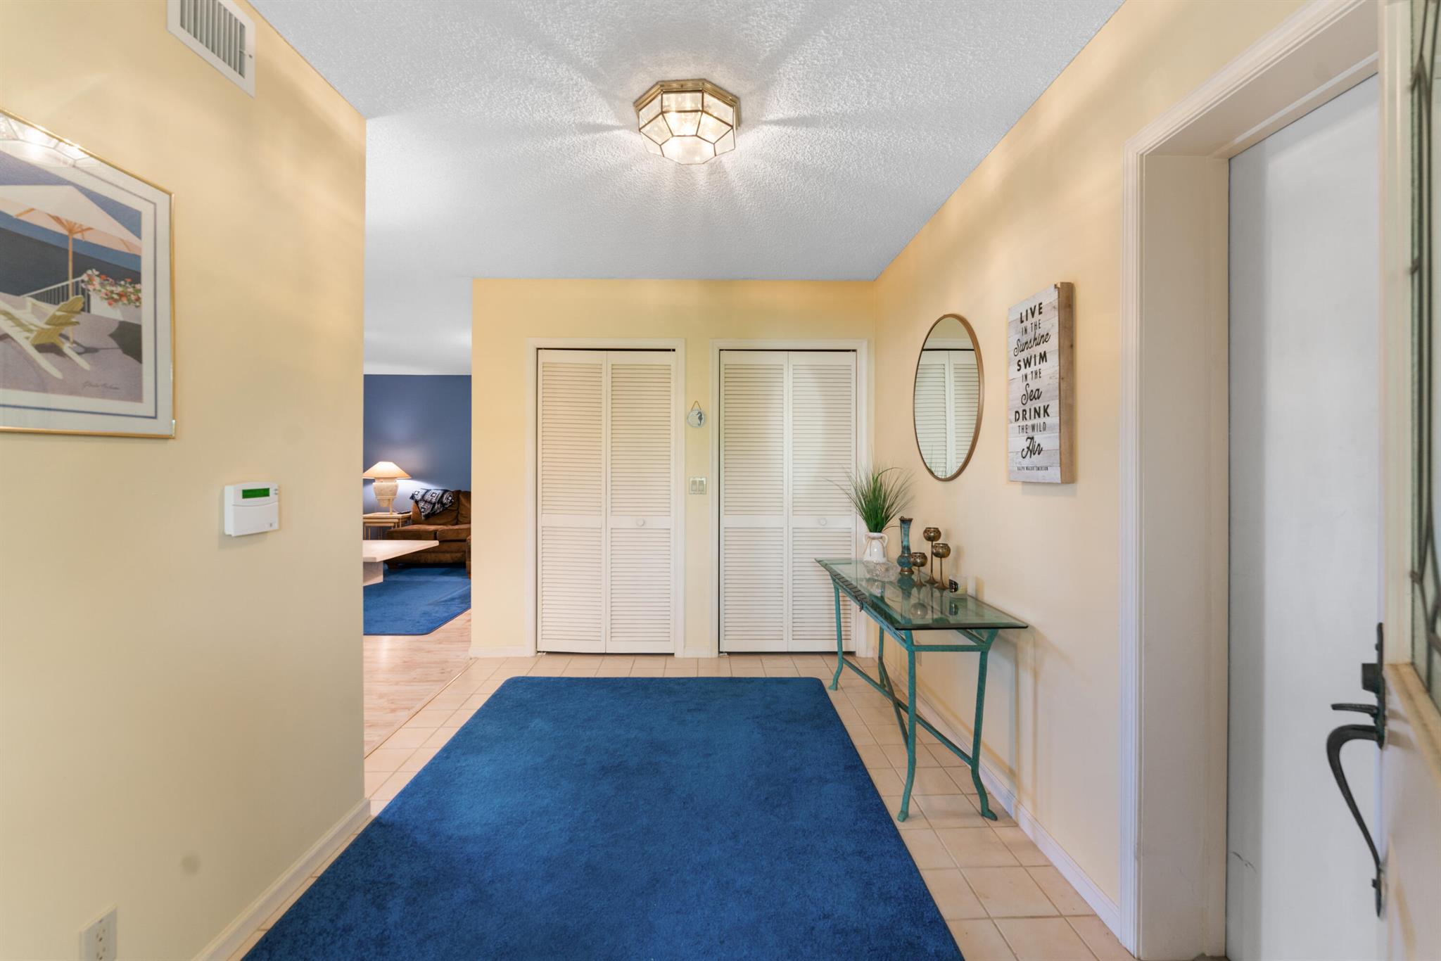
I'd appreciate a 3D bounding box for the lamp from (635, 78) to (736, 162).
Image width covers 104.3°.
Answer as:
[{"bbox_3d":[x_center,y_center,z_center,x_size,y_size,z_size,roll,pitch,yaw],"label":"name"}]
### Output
[{"bbox_3d":[-0.118,-1.198,1.935,0.360,0.120,0.360,0,2,-1],"label":"lamp"}]

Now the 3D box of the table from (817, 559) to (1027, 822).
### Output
[{"bbox_3d":[0.773,0.817,2.530,0.428,0.709,1.416,0,1,-1],"label":"table"}]

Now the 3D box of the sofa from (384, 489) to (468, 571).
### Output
[{"bbox_3d":[-3.119,0.618,7.219,1.900,0.900,0.950,0,2,-1],"label":"sofa"}]

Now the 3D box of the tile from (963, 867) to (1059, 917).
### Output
[{"bbox_3d":[0.833,1.191,1.620,0.196,0.010,0.189,0,1,-2],"label":"tile"}]

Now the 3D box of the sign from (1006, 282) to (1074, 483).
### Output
[{"bbox_3d":[1.050,-0.295,1.845,0.045,0.600,0.290,0,2,-1],"label":"sign"}]

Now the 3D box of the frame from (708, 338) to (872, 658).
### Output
[{"bbox_3d":[0.447,0.125,3.655,1.044,2.069,0.080,0,1,-1],"label":"frame"}]

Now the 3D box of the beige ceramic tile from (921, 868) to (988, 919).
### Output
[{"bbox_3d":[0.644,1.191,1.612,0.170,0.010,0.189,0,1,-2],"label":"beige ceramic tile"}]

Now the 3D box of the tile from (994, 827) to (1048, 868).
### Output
[{"bbox_3d":[1.005,1.223,1.871,0.105,0.010,0.197,0,2,-1],"label":"tile"}]

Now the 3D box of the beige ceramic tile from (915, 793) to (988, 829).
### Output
[{"bbox_3d":[0.843,1.217,2.061,0.198,0.010,0.198,0,2,-1],"label":"beige ceramic tile"}]

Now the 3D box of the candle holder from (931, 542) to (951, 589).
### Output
[{"bbox_3d":[0.994,0.384,2.515,0.078,0.203,0.078,0,2,-1],"label":"candle holder"}]

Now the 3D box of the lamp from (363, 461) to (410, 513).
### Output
[{"bbox_3d":[-4.242,0.083,7.109,0.580,0.640,0.580,0,2,-1],"label":"lamp"}]

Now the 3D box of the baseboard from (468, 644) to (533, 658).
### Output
[{"bbox_3d":[-1.434,1.103,3.623,0.383,0.090,0.016,0,1,-1],"label":"baseboard"}]

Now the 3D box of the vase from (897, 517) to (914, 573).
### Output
[{"bbox_3d":[0.929,0.321,2.804,0.085,0.275,0.085,0,1,-1],"label":"vase"}]

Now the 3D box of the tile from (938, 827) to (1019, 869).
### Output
[{"bbox_3d":[0.851,1.222,1.865,0.198,0.010,0.198,0,2,-1],"label":"tile"}]

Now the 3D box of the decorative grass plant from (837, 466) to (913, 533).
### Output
[{"bbox_3d":[0.836,0.100,3.025,0.390,0.360,0.340,0,1,-1],"label":"decorative grass plant"}]

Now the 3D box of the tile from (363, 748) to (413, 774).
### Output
[{"bbox_3d":[-1.446,1.203,2.403,0.198,0.010,0.198,0,2,-1],"label":"tile"}]

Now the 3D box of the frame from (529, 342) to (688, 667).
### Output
[{"bbox_3d":[-0.735,0.122,3.638,1.026,2.060,0.080,0,1,-1],"label":"frame"}]

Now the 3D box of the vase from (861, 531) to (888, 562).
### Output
[{"bbox_3d":[0.838,0.369,3.024,0.137,0.170,0.105,0,1,-1],"label":"vase"}]

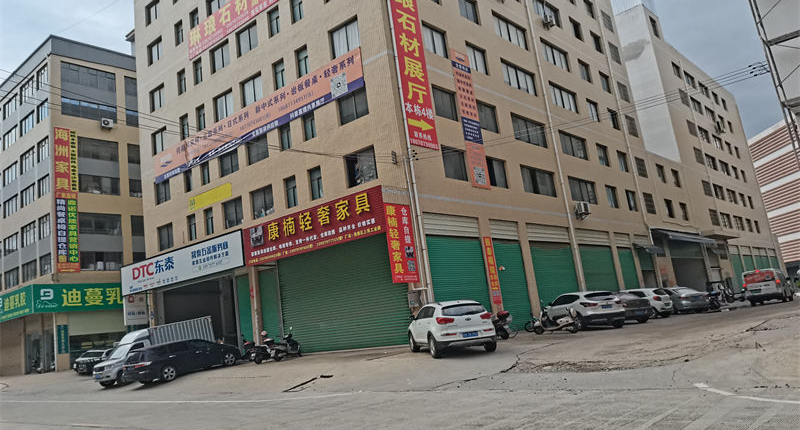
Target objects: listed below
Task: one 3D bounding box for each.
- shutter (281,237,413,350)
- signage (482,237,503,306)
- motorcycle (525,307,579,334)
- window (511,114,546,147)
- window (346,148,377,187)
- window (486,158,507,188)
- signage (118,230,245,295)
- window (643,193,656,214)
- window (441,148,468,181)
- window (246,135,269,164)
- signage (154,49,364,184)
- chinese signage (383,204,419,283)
[{"bbox_3d":[-2.761,3.640,26.896,7.733,4.776,0.200,-15,-13,38],"label":"shutter"},{"bbox_3d":[4.340,2.565,27.825,0.060,3.150,0.650,-17,-14,39],"label":"signage"},{"bbox_3d":[6.118,4.183,23.919,1.800,1.120,0.700,-12,-12,20],"label":"motorcycle"},{"bbox_3d":[7.312,-4.668,34.072,0.200,1.500,3.750,-17,-14,39],"label":"window"},{"bbox_3d":[-1.645,-2.081,26.380,1.820,1.480,0.200,-16,-14,37],"label":"window"},{"bbox_3d":[4.866,-2.049,30.303,0.200,1.520,1.750,-17,-14,39],"label":"window"},{"bbox_3d":[-13.235,3.044,35.578,13.363,1.872,0.250,-17,-14,38],"label":"signage"},{"bbox_3d":[19.798,-0.912,47.598,0.150,1.580,2.072,-17,-15,39],"label":"window"},{"bbox_3d":[2.475,-2.292,27.613,0.200,1.520,1.800,-17,-14,39],"label":"window"},{"bbox_3d":[-7.341,-3.477,31.279,1.850,1.484,0.200,-15,-13,38],"label":"window"},{"bbox_3d":[-8.587,-4.644,32.100,18.131,1.808,0.120,-15,-13,38],"label":"signage"},{"bbox_3d":[0.120,1.172,24.882,0.060,3.322,1.630,-17,-14,40],"label":"chinese signage"}]

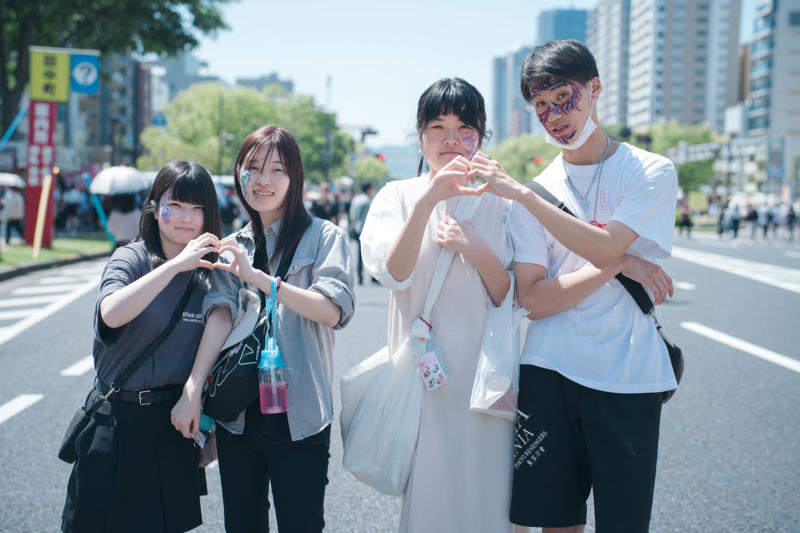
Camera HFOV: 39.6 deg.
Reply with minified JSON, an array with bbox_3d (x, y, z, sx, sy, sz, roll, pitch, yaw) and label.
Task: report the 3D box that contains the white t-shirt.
[{"bbox_3d":[0.484,0.003,2.780,0.430,0.620,0.300,0,4,24],"label":"white t-shirt"}]

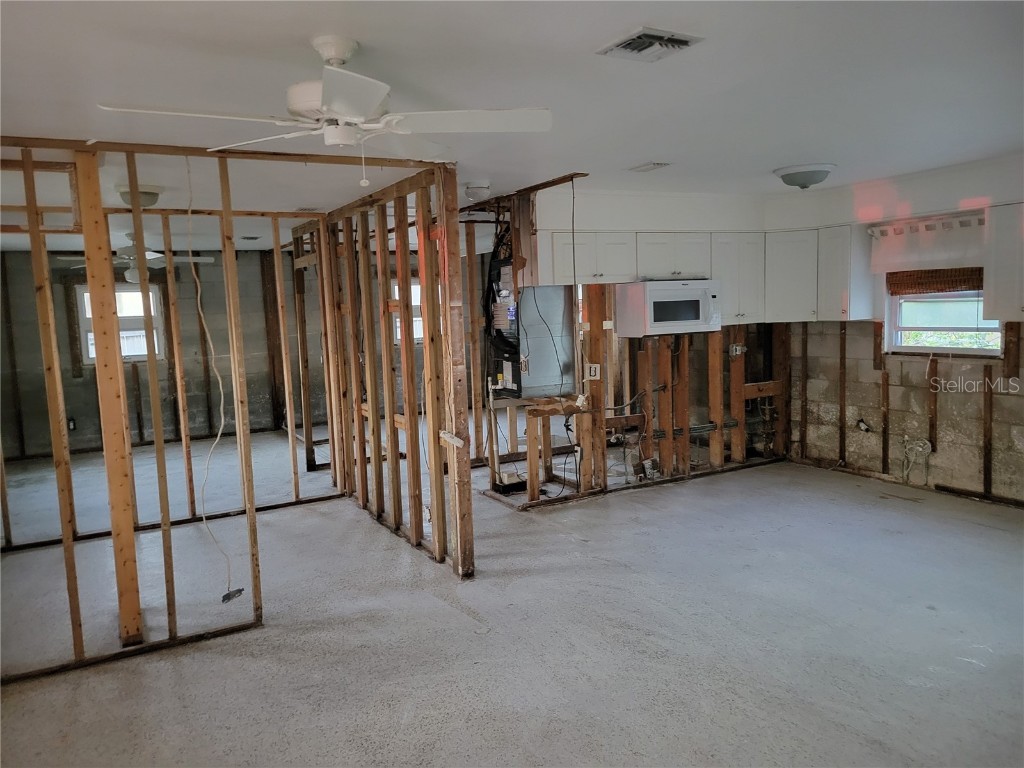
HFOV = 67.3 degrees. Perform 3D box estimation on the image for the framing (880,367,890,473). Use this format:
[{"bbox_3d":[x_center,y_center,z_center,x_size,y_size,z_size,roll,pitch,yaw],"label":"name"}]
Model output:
[{"bbox_3d":[3.144,0.313,6.495,0.019,0.910,0.040,-5,7,-28],"label":"framing"}]

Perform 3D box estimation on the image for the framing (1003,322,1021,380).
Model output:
[{"bbox_3d":[3.554,-0.238,5.450,0.040,0.394,0.103,-6,7,-28],"label":"framing"}]

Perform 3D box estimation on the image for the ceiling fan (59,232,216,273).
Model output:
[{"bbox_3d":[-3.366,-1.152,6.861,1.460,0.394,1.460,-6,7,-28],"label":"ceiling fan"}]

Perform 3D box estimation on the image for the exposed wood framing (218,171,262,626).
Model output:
[{"bbox_3d":[-1.400,0.060,3.958,0.039,2.366,0.089,-6,7,-29],"label":"exposed wood framing"}]

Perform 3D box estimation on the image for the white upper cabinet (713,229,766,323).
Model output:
[{"bbox_3d":[1.868,-0.910,6.723,0.617,0.775,0.328,-5,7,-28],"label":"white upper cabinet"}]

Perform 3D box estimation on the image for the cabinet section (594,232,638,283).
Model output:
[{"bbox_3d":[0.708,-0.966,5.957,0.371,0.378,0.310,-6,7,-29],"label":"cabinet section"}]

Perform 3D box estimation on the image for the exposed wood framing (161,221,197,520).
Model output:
[{"bbox_3d":[-2.577,-0.116,5.966,0.042,2.351,0.088,-6,7,-28],"label":"exposed wood framing"}]

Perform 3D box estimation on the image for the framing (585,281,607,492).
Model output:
[{"bbox_3d":[0.695,0.019,6.343,0.143,1.709,0.089,-6,7,-28],"label":"framing"}]

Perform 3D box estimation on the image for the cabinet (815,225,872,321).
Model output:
[{"bbox_3d":[2.837,-0.930,6.506,0.331,0.777,0.316,-6,7,-28],"label":"cabinet"}]

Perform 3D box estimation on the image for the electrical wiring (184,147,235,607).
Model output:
[{"bbox_3d":[-1.523,0.012,3.881,0.160,2.242,0.130,-5,7,-28],"label":"electrical wiring"}]

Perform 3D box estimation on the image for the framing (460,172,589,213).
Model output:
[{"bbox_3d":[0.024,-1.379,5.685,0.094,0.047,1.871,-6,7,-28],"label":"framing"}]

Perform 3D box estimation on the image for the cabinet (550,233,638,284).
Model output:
[{"bbox_3d":[0.566,-0.972,6.018,0.783,0.389,0.328,-5,7,-28],"label":"cabinet"}]

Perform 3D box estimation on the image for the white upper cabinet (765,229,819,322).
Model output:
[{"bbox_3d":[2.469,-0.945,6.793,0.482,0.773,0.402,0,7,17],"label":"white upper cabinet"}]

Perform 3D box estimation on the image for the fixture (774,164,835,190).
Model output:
[{"bbox_3d":[1.913,-1.338,5.024,0.391,0.127,0.391,-6,7,-29],"label":"fixture"}]

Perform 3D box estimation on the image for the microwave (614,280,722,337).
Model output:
[{"bbox_3d":[1.276,-0.625,6.247,0.765,0.417,0.389,-6,7,-28],"label":"microwave"}]

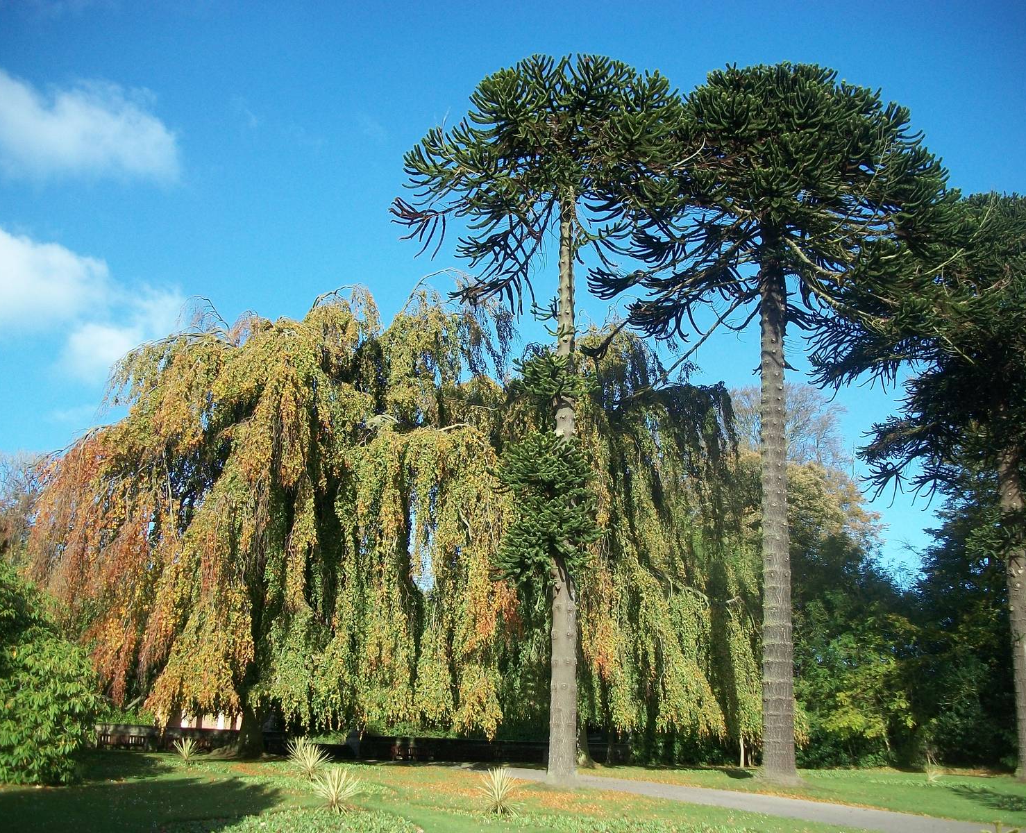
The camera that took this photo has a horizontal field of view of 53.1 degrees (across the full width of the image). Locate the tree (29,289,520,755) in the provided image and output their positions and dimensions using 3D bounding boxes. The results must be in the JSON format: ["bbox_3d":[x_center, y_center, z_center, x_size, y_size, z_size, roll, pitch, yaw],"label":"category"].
[{"bbox_3d":[-9.815,3.759,42.585,20.260,19.470,18.000,1,-16,0],"label":"tree"}]

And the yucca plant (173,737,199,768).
[{"bbox_3d":[-9.680,9.922,30.383,0.740,0.880,0.800,1,-16,0],"label":"yucca plant"}]

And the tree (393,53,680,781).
[{"bbox_3d":[0.556,-1.027,27.897,8.290,20.620,8.400,1,-16,0],"label":"tree"}]

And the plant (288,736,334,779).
[{"bbox_3d":[-4.343,7.316,22.008,0.970,0.880,0.950,1,-16,0],"label":"plant"}]

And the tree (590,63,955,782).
[{"bbox_3d":[7.887,-0.895,29.986,11.280,21.840,10.500,1,-16,0],"label":"tree"}]

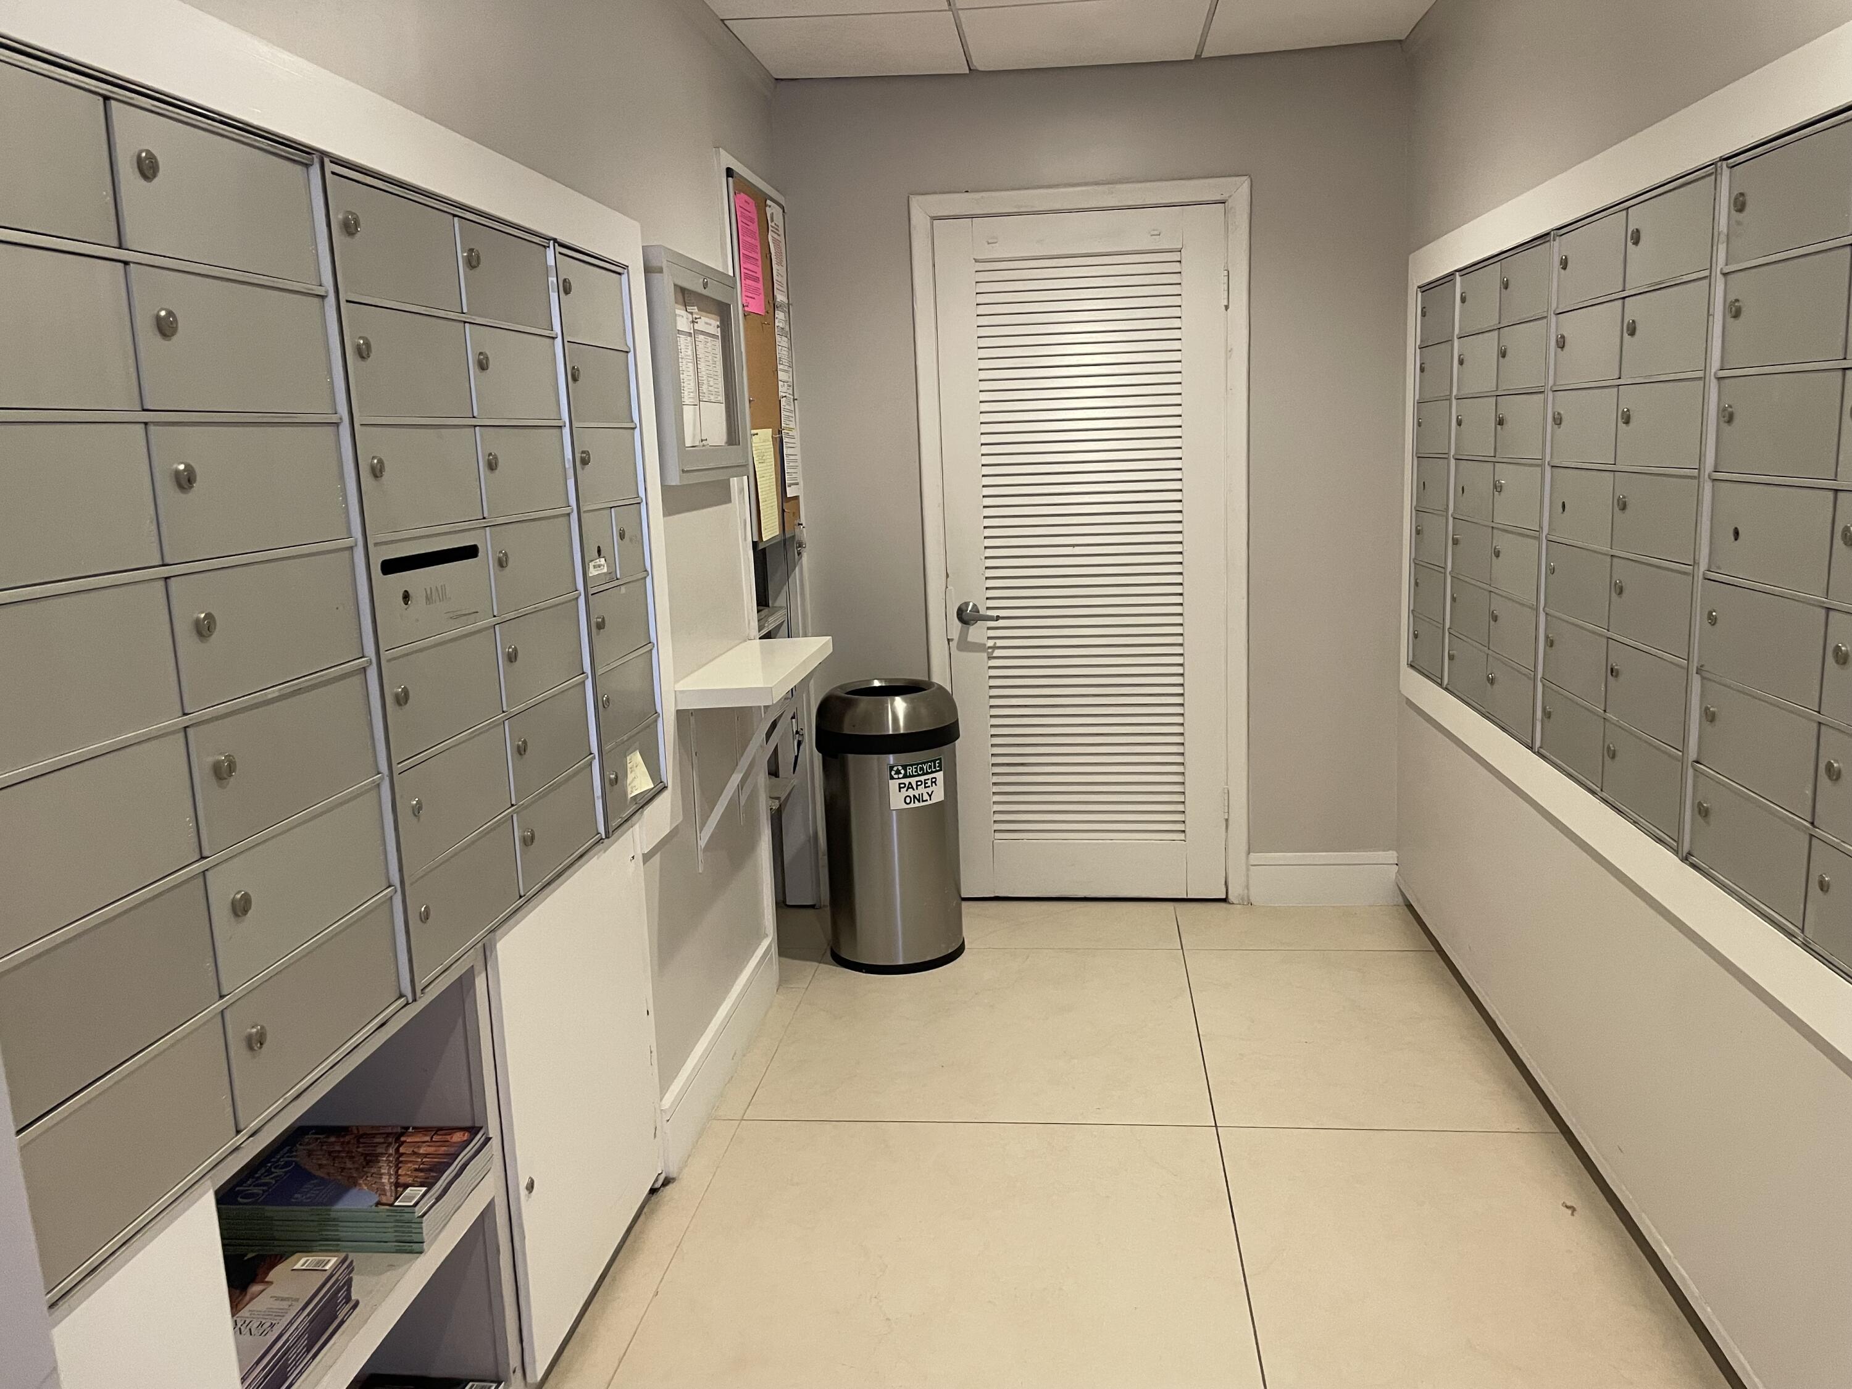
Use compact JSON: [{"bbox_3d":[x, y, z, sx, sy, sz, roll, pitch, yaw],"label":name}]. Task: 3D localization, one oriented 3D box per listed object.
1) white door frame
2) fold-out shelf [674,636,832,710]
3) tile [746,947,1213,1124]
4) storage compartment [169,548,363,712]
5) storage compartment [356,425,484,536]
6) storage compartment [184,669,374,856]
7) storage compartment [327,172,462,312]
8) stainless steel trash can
[{"bbox_3d":[0.474,-0.389,4.121,0.949,2.119,0.080,-1,10,7],"label":"white door frame"},{"bbox_3d":[-0.381,-0.058,3.257,0.200,0.038,0.720,-1,10,7],"label":"fold-out shelf"},{"bbox_3d":[0.159,0.818,3.425,1.000,0.015,1.013,-1,10,7],"label":"tile"},{"bbox_3d":[-0.831,-0.072,1.483,0.300,0.133,0.340,-1,10,7],"label":"storage compartment"},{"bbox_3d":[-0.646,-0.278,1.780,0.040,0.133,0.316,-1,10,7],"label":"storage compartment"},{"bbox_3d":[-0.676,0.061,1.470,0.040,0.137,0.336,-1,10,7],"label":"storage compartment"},{"bbox_3d":[-0.806,-0.555,1.770,0.300,0.133,0.313,-1,10,7],"label":"storage compartment"},{"bbox_3d":[-0.093,0.349,3.894,0.395,0.760,0.395,-2,10,0],"label":"stainless steel trash can"}]

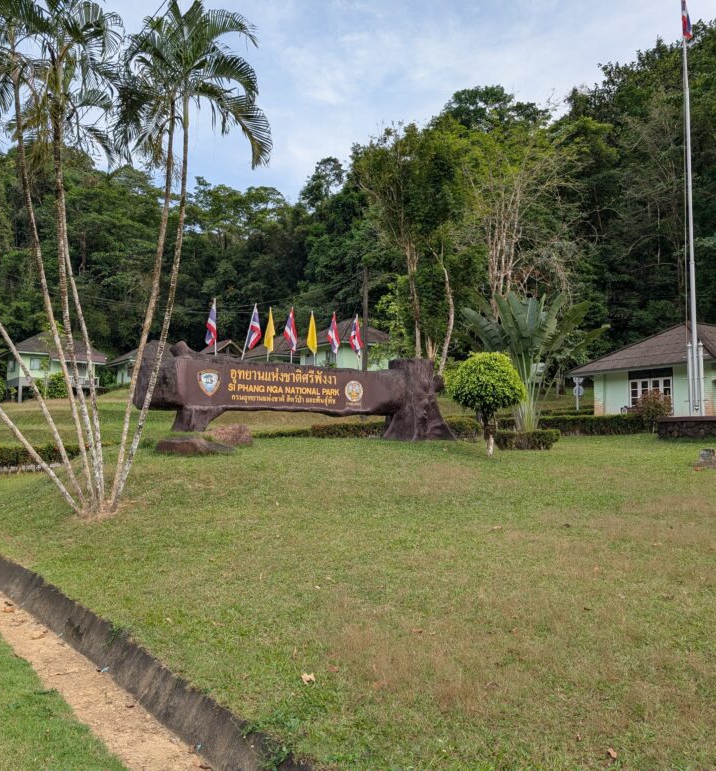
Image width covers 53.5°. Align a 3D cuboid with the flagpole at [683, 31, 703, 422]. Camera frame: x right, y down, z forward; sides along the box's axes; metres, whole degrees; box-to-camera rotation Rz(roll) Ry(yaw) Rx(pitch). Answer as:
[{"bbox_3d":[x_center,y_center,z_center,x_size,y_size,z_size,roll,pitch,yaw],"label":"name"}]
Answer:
[{"bbox_3d":[11.240,-6.097,24.020,0.240,14.282,0.240,0,-4,0],"label":"flagpole"}]

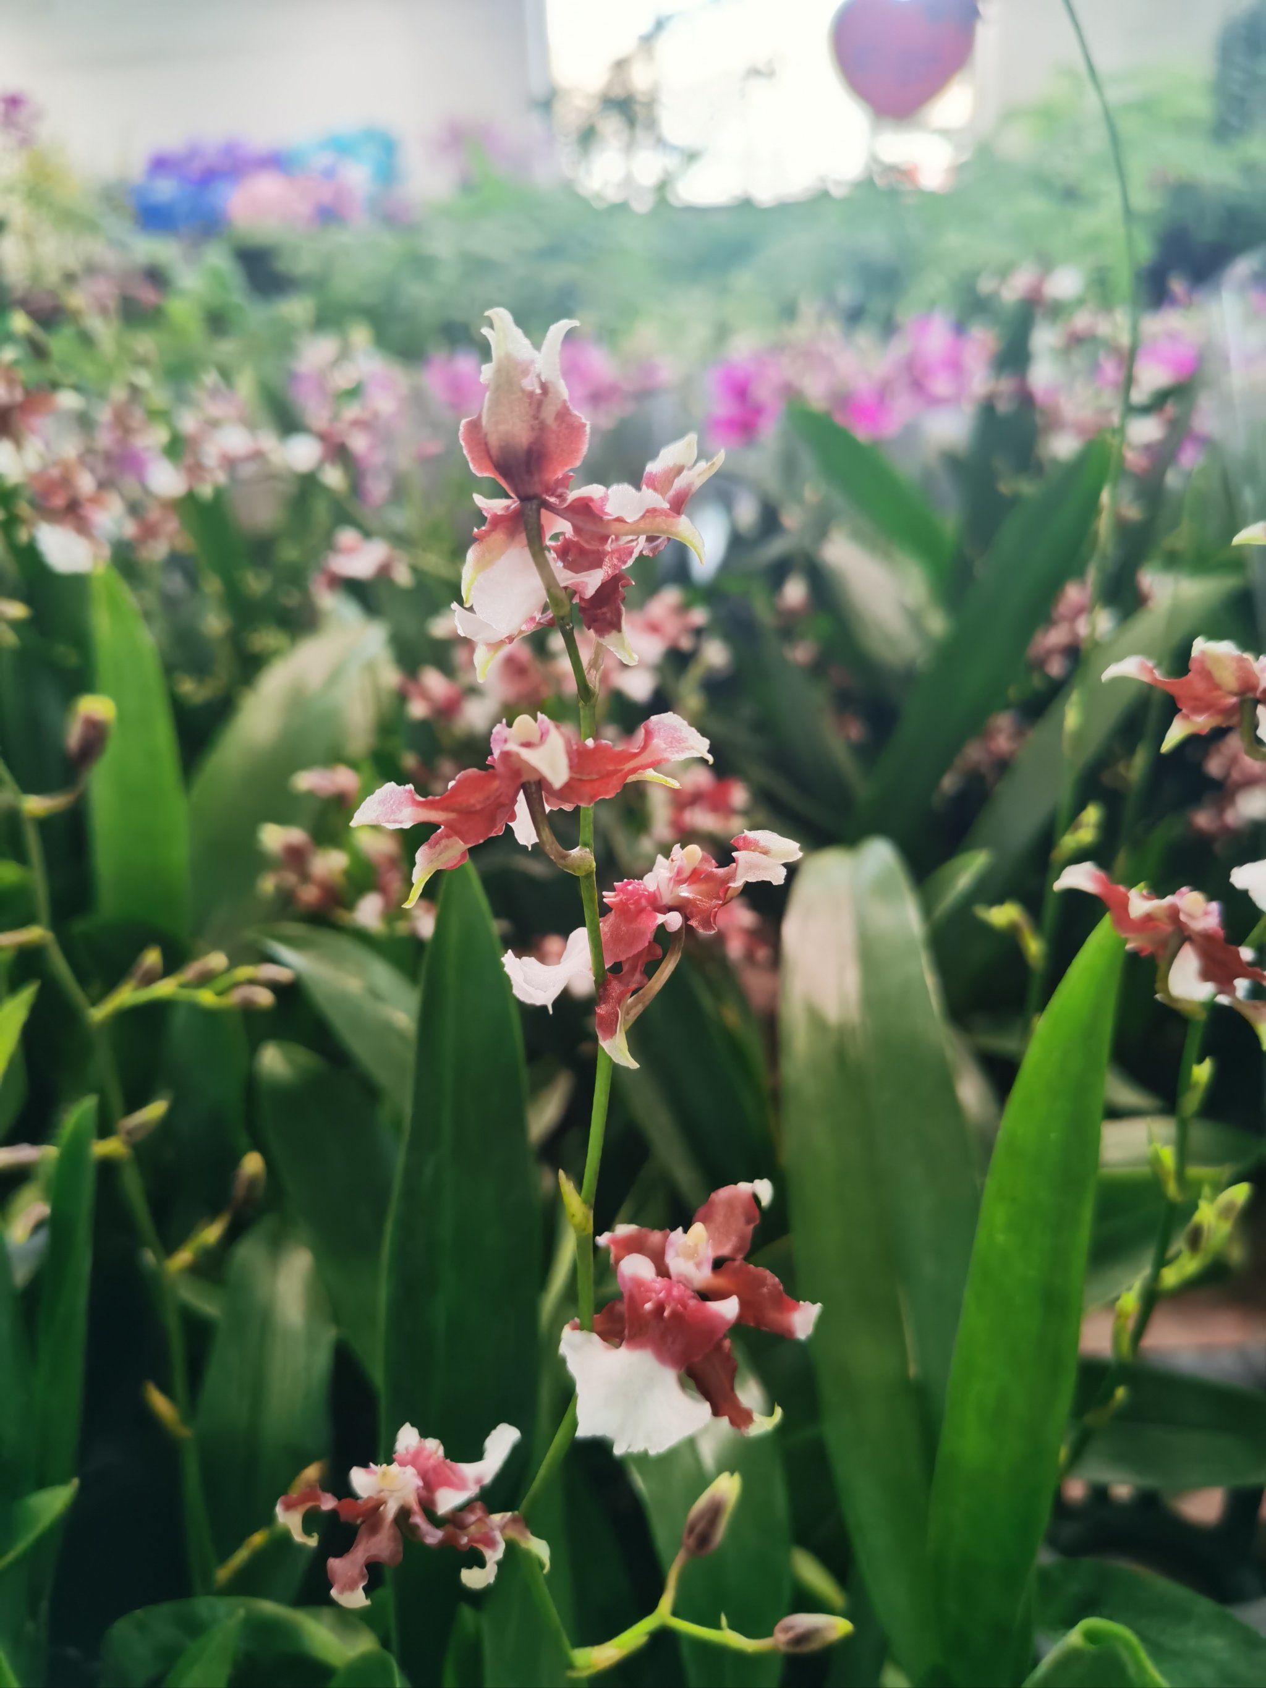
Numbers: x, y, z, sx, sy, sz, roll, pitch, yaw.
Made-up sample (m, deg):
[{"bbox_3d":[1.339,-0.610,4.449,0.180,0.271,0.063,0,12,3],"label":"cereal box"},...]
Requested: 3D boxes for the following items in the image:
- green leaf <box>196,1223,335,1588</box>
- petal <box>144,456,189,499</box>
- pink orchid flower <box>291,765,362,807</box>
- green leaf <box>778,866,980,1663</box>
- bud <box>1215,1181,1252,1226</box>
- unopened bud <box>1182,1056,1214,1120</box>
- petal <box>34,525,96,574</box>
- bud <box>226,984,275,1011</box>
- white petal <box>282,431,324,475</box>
[{"bbox_3d":[-0.106,0.163,0.380,0.036,0.112,0.013,2,5,0],"label":"green leaf"},{"bbox_3d":[-0.227,-0.178,0.640,0.019,0.018,0.008,-2,18,-5],"label":"petal"},{"bbox_3d":[-0.105,-0.020,0.450,0.022,0.014,0.018,10,21,29],"label":"pink orchid flower"},{"bbox_3d":[0.058,0.098,0.310,0.039,0.194,0.016,-5,3,0],"label":"green leaf"},{"bbox_3d":[0.126,0.075,0.275,0.005,0.009,0.005,35,6,0],"label":"bud"},{"bbox_3d":[0.118,0.051,0.275,0.004,0.013,0.004,21,6,0],"label":"unopened bud"},{"bbox_3d":[-0.224,-0.117,0.520,0.022,0.018,0.009,0,18,0],"label":"petal"},{"bbox_3d":[-0.090,0.036,0.310,0.011,0.005,0.005,3,0,9],"label":"bud"},{"bbox_3d":[-0.168,-0.199,0.670,0.020,0.019,0.008,-2,18,-5],"label":"white petal"}]

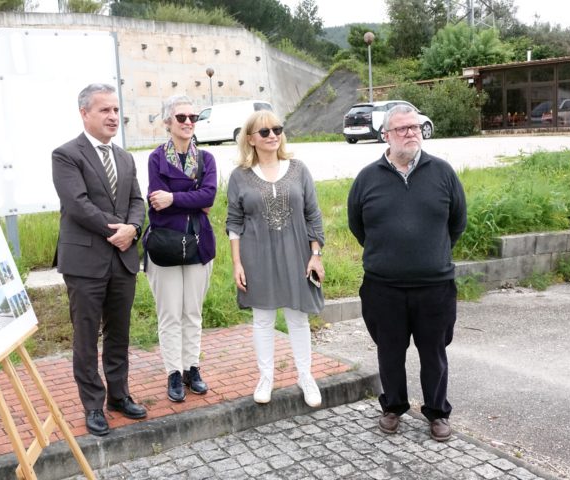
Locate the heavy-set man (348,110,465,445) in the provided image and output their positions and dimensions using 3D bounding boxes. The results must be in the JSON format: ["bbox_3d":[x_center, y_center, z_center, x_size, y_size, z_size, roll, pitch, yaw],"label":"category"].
[{"bbox_3d":[0.631,0.161,3.679,0.600,1.680,0.420,-2,9,9],"label":"heavy-set man"}]

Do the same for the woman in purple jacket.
[{"bbox_3d":[-0.584,0.042,4.046,0.420,1.680,0.340,-5,9,-14],"label":"woman in purple jacket"}]

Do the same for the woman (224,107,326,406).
[{"bbox_3d":[-0.048,0.090,3.931,0.530,1.565,0.330,-3,9,-3],"label":"woman"}]

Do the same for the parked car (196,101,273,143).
[{"bbox_3d":[-2.770,-5.390,33.400,4.450,1.840,1.820,2,10,31],"label":"parked car"}]

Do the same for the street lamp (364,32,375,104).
[{"bbox_3d":[3.805,-6.734,31.851,0.460,4.750,0.460,-3,8,0],"label":"street lamp"}]

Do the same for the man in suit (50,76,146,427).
[{"bbox_3d":[-0.934,0.091,3.653,0.500,1.735,0.380,-9,10,-34],"label":"man in suit"}]

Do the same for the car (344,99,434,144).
[{"bbox_3d":[4.226,-4.726,28.790,4.000,1.580,1.775,-10,11,-39],"label":"car"}]

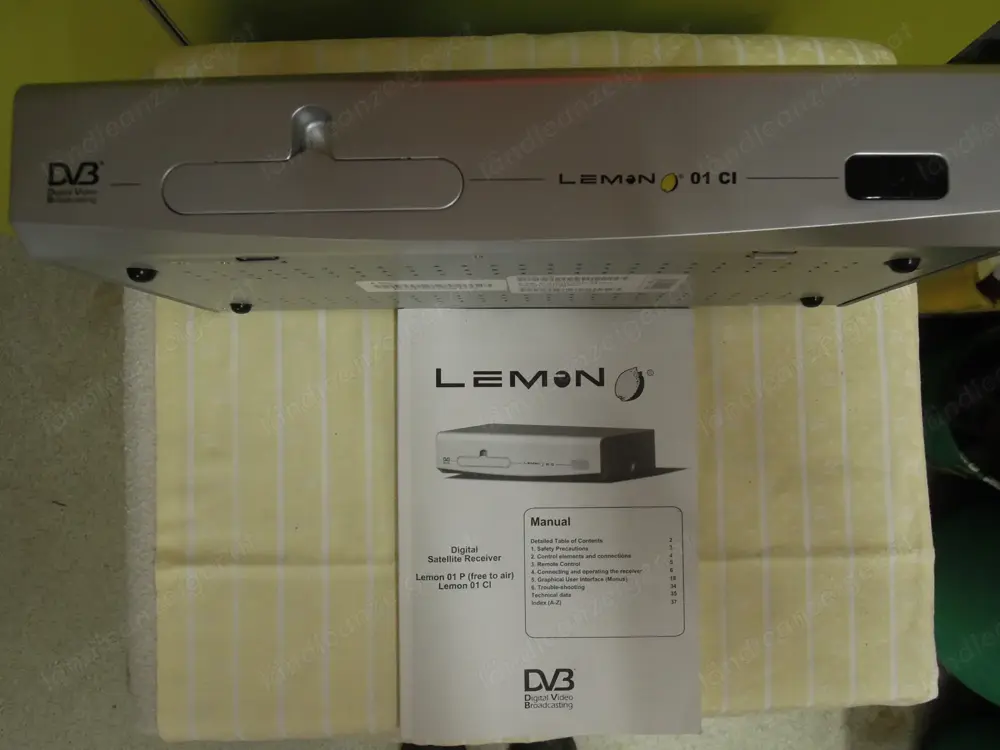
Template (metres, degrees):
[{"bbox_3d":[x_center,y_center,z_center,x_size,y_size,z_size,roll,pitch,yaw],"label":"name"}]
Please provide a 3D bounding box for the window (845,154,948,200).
[{"bbox_3d":[0.167,-0.083,0.292,0.043,0.003,0.020,-1,88,2],"label":"window"}]

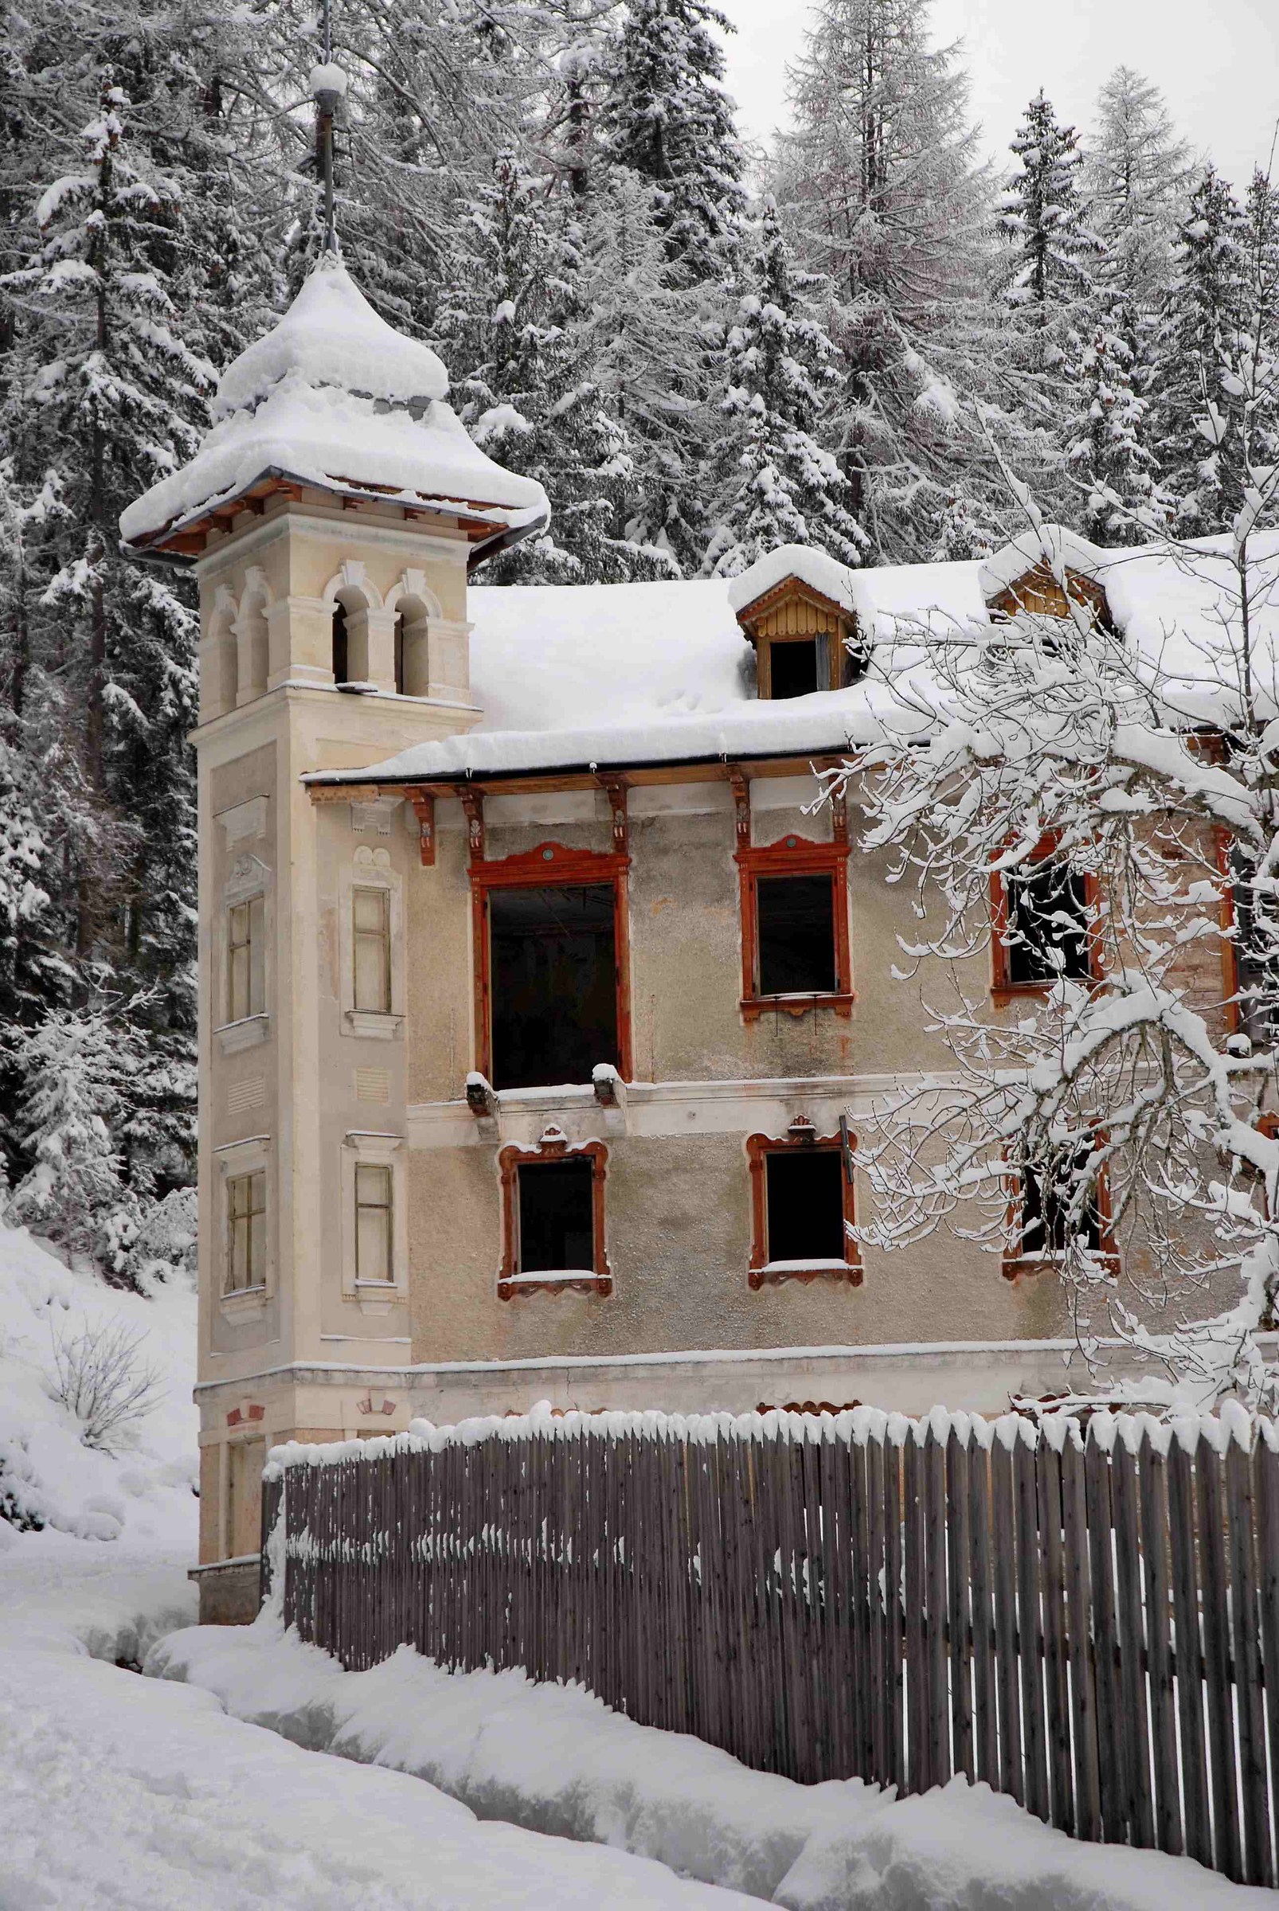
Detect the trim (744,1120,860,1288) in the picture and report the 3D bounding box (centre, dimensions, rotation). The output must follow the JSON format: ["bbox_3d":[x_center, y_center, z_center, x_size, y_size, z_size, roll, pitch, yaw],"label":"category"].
[{"bbox_3d":[1.884,2.858,51.304,1.267,1.880,0.220,-4,-12,11],"label":"trim"}]

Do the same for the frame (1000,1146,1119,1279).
[{"bbox_3d":[4.769,2.782,50.707,1.250,1.738,0.220,-4,-12,11],"label":"frame"}]

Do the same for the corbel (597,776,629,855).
[{"bbox_3d":[-0.306,-1.653,52.381,0.221,0.843,0.650,-4,-12,11],"label":"corbel"}]

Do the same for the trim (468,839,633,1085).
[{"bbox_3d":[-1.051,0.097,52.490,1.901,2.815,0.220,-4,-12,11],"label":"trim"}]

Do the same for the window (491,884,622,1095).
[{"bbox_3d":[-1.052,0.367,54.391,1.576,2.560,0.220,-3,-12,8],"label":"window"}]

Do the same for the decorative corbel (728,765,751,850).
[{"bbox_3d":[1.224,-1.755,54.135,0.200,0.850,0.640,-3,-12,8],"label":"decorative corbel"}]

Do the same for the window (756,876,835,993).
[{"bbox_3d":[1.897,-0.255,54.061,0.981,1.496,0.200,-3,-12,8],"label":"window"}]

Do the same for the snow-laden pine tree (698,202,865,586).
[{"bbox_3d":[2.357,-7.836,73.980,3.200,10.000,3.200,-4,-12,11],"label":"snow-laden pine tree"}]

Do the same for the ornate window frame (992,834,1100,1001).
[{"bbox_3d":[4.678,-0.447,51.385,1.221,2.075,0.220,-4,-12,11],"label":"ornate window frame"}]

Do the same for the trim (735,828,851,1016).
[{"bbox_3d":[1.813,-0.339,51.971,1.296,2.113,0.220,-4,-12,11],"label":"trim"}]

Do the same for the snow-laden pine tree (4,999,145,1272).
[{"bbox_3d":[-8.616,2.740,68.000,2.160,4.056,2.160,-1,-12,0],"label":"snow-laden pine tree"}]

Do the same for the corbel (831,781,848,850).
[{"bbox_3d":[2.263,-1.749,51.856,0.202,0.851,0.650,-4,-12,11],"label":"corbel"}]

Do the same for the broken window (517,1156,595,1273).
[{"bbox_3d":[-1.009,3.140,53.829,0.948,1.416,0.200,-3,-12,8],"label":"broken window"}]

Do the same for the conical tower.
[{"bbox_3d":[-3.776,-0.539,55.686,3.920,17.507,3.920,6,-14,-32],"label":"conical tower"}]

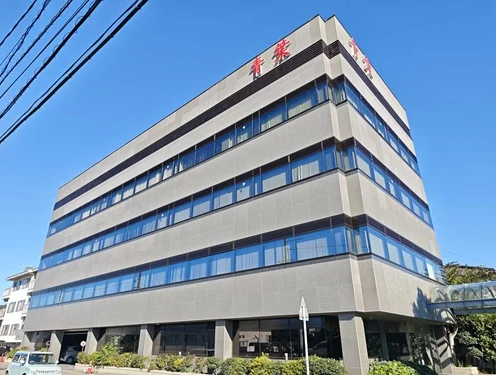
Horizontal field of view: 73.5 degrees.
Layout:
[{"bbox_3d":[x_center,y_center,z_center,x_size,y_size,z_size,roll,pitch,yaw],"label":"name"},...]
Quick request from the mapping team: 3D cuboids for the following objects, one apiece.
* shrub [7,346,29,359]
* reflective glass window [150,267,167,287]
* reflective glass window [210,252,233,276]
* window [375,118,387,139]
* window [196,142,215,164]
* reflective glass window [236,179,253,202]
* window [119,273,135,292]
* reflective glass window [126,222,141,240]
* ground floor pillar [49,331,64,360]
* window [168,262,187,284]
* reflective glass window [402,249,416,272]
[{"bbox_3d":[-19.428,13.907,28.000,1.600,0.950,1.150,-21,-32,37],"label":"shrub"},{"bbox_3d":[-5.550,5.582,20.578,1.790,1.140,0.120,-20,-32,37],"label":"reflective glass window"},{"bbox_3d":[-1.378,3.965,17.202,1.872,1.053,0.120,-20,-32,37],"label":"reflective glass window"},{"bbox_3d":[7.511,-3.240,18.755,0.100,1.116,1.246,-20,-32,37],"label":"window"},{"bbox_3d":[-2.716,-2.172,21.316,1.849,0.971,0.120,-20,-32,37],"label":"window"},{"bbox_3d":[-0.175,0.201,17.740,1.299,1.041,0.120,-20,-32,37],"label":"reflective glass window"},{"bbox_3d":[-8.141,6.445,22.292,1.748,1.038,0.100,-21,-32,37],"label":"window"},{"bbox_3d":[-8.778,3.393,25.793,1.778,1.143,0.120,-21,-32,37],"label":"reflective glass window"},{"bbox_3d":[-16.848,13.949,29.041,0.699,2.515,0.660,-21,-32,37],"label":"ground floor pillar"},{"bbox_3d":[-4.162,5.064,19.458,1.790,1.140,0.120,-20,-32,37],"label":"window"},{"bbox_3d":[7.584,3.413,15.640,0.100,1.009,1.713,-21,-32,37],"label":"reflective glass window"}]

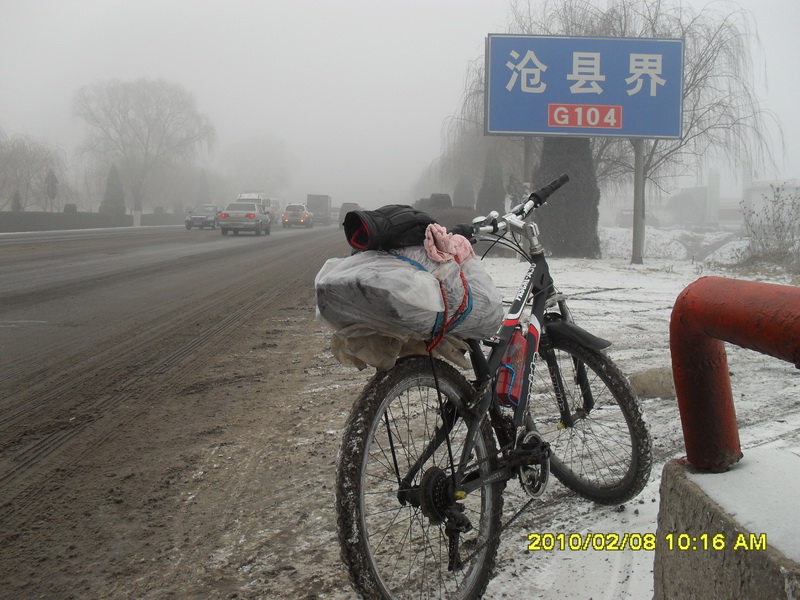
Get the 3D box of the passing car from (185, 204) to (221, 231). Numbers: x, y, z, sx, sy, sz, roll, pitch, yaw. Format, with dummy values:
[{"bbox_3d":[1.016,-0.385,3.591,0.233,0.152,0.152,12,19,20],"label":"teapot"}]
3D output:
[{"bbox_3d":[-11.173,-4.871,47.511,1.780,1.480,4.800,0,6,-1],"label":"passing car"}]

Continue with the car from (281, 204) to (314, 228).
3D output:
[{"bbox_3d":[-7.068,-5.864,56.377,1.780,1.680,4.350,0,6,-1],"label":"car"}]

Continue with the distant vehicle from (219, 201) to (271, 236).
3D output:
[{"bbox_3d":[-6.824,-3.706,36.838,1.730,1.460,4.650,0,6,-1],"label":"distant vehicle"}]

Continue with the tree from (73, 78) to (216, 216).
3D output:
[{"bbox_3d":[-20.692,-11.908,64.463,11.600,12.000,11.600,0,6,-1],"label":"tree"}]

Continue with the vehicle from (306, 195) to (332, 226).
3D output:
[{"bbox_3d":[-7.535,-8.492,76.639,2.000,2.850,5.600,0,6,-1],"label":"vehicle"}]

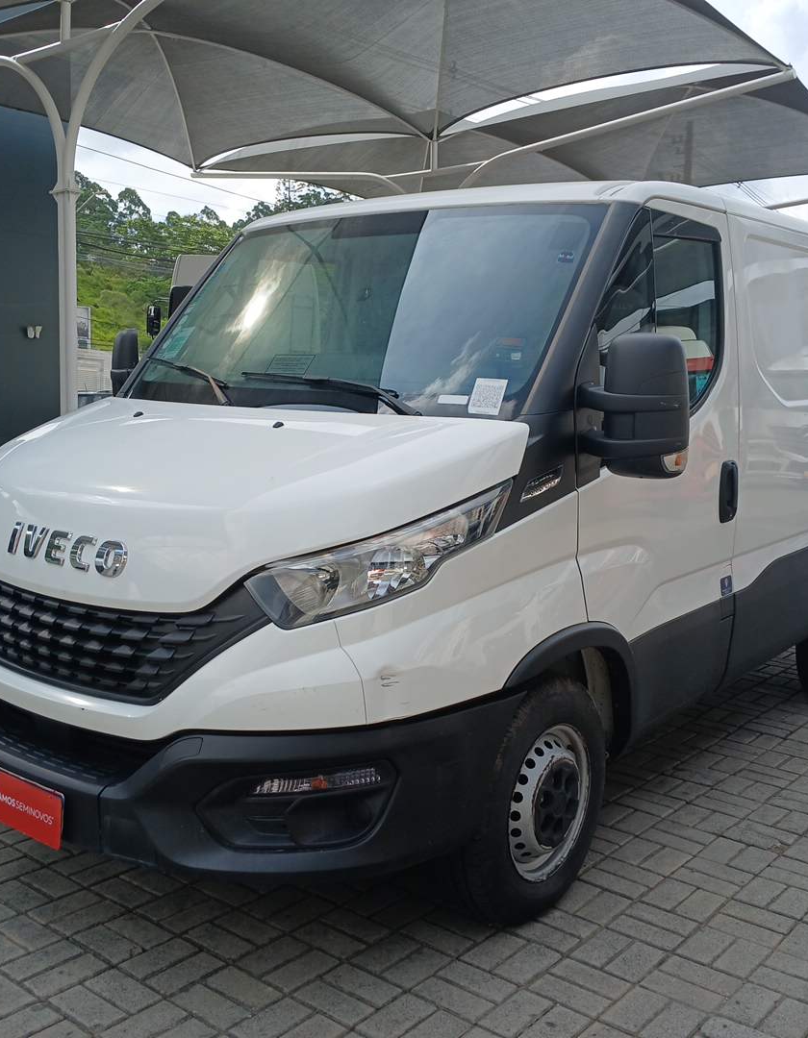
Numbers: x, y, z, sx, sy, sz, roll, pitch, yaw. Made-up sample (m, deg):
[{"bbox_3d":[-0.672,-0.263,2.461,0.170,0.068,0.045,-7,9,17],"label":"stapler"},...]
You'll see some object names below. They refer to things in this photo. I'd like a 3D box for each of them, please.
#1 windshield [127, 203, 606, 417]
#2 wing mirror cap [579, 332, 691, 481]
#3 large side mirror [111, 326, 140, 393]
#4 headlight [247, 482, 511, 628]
[{"bbox_3d":[-0.218,-0.699,3.387,1.740,0.880,0.190,8,-29,38],"label":"windshield"},{"bbox_3d":[0.580,-0.290,2.668,0.260,0.370,0.150,8,12,38],"label":"wing mirror cap"},{"bbox_3d":[-1.107,-0.552,4.088,0.260,0.370,0.150,8,12,38],"label":"large side mirror"},{"bbox_3d":[-0.044,0.092,2.522,0.360,0.340,0.660,8,12,38],"label":"headlight"}]

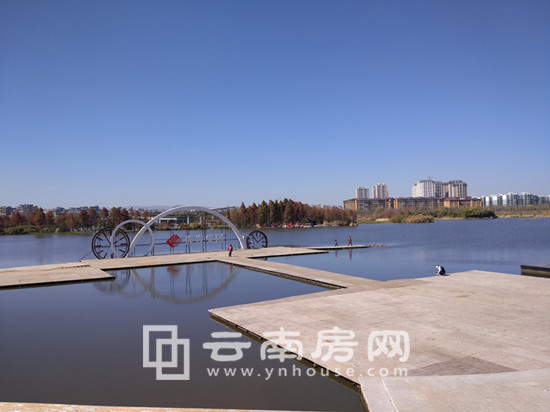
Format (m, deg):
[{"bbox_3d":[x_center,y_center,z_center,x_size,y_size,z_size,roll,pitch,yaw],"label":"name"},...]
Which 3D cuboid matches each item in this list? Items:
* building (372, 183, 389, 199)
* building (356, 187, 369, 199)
[{"bbox_3d":[213.500,-16.500,905.000,28.000,61.000,20.000,0,-1,-3],"label":"building"},{"bbox_3d":[195.000,-14.000,990.000,25.000,58.000,19.000,0,-1,-3],"label":"building"}]

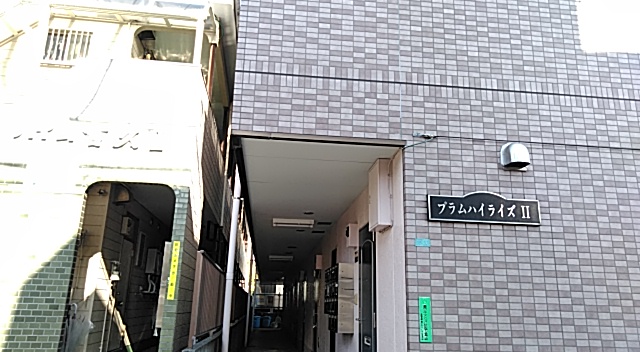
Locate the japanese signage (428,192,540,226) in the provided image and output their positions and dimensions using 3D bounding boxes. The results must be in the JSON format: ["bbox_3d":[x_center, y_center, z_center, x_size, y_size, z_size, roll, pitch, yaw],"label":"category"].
[{"bbox_3d":[1.298,0.247,3.927,0.905,0.252,0.040,3,-16,-6],"label":"japanese signage"}]

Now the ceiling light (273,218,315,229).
[{"bbox_3d":[-0.395,0.715,7.545,0.620,0.105,0.100,3,-16,-6],"label":"ceiling light"}]

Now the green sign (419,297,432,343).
[{"bbox_3d":[0.773,1.051,3.648,0.088,0.318,0.012,3,-16,-6],"label":"green sign"}]

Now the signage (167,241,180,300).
[{"bbox_3d":[-1.761,1.134,6.004,0.081,0.690,0.015,3,-16,-6],"label":"signage"}]

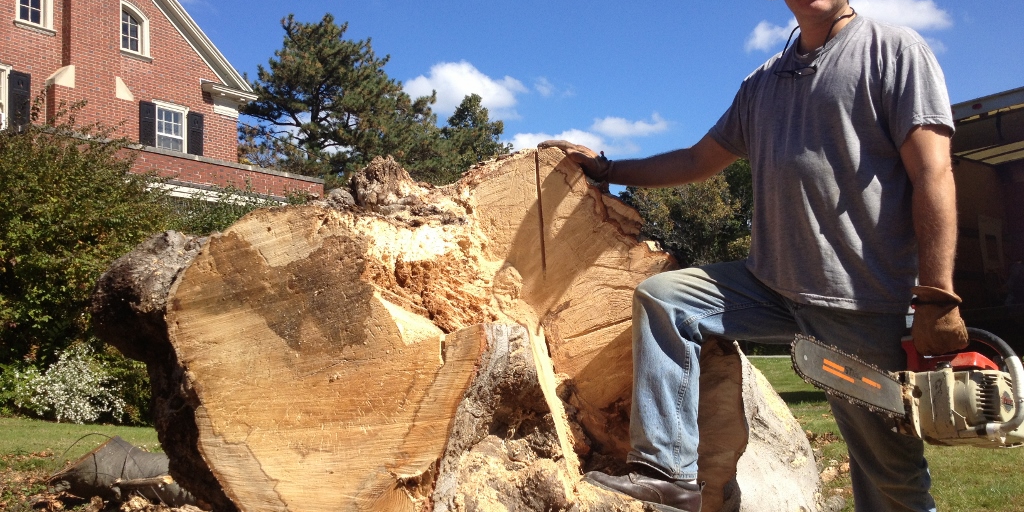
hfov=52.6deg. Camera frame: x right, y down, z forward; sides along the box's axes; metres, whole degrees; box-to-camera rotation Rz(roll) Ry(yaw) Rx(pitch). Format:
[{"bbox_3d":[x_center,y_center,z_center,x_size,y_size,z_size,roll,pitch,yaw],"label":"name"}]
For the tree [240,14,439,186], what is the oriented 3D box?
[{"bbox_3d":[-6.541,-2.617,39.441,7.700,13.480,7.500,-1,-5,-9],"label":"tree"}]

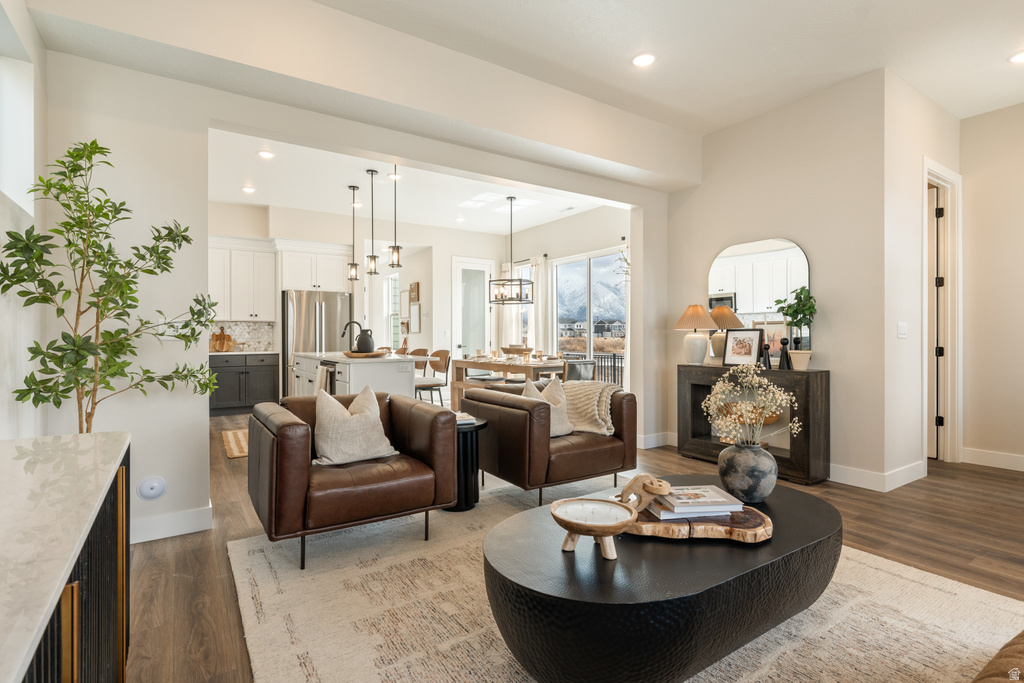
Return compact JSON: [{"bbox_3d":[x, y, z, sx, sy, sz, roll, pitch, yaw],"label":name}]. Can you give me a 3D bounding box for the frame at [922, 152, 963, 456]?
[{"bbox_3d":[3.579,-0.193,4.094,0.860,2.545,0.150,0,0,-32],"label":"frame"}]

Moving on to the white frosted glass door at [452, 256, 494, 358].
[{"bbox_3d":[-0.690,-0.210,8.700,0.880,2.560,0.150,0,0,-34],"label":"white frosted glass door"}]

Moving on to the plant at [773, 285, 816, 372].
[{"bbox_3d":[2.197,-0.101,3.749,0.270,0.645,0.280,0,0,-34],"label":"plant"}]

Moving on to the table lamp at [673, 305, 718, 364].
[{"bbox_3d":[1.729,-0.056,4.536,0.420,0.574,0.420,0,0,-32],"label":"table lamp"}]

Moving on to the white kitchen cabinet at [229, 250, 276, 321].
[{"bbox_3d":[-4.024,-0.845,7.497,0.620,1.070,0.350,0,0,-32],"label":"white kitchen cabinet"}]

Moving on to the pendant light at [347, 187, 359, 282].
[{"bbox_3d":[-2.044,-1.390,6.250,0.135,1.210,0.135,0,0,-34],"label":"pendant light"}]

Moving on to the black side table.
[{"bbox_3d":[-0.339,0.802,3.180,0.370,0.556,0.370,0,0,0],"label":"black side table"}]

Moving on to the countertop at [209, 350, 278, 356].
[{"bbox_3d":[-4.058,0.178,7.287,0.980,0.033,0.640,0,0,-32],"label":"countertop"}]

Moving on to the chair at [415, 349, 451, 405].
[{"bbox_3d":[-0.960,0.585,5.250,0.520,0.970,0.470,0,0,-34],"label":"chair"}]

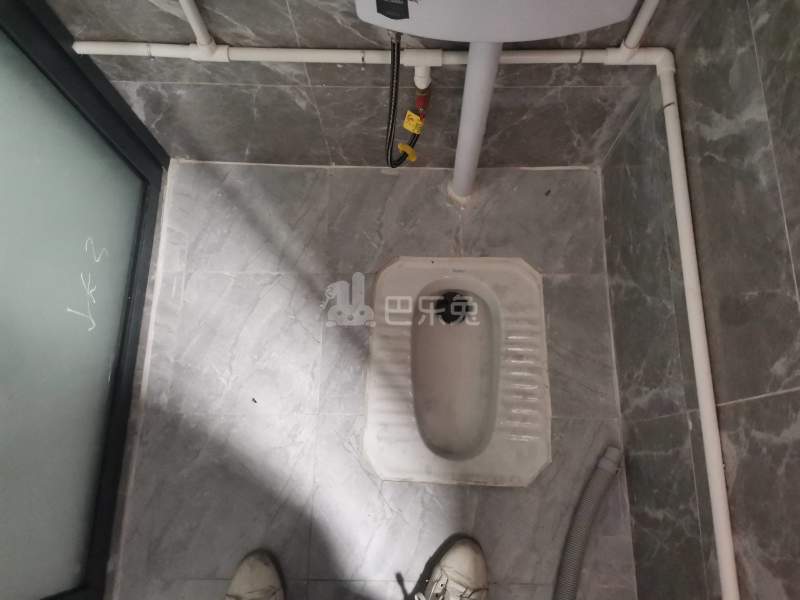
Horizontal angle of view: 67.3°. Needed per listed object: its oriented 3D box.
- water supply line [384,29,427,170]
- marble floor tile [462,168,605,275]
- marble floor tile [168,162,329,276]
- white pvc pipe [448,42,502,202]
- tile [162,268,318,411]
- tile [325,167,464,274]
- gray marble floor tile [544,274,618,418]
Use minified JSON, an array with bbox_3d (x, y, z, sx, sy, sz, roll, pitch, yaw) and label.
[{"bbox_3d":[0.011,-0.324,1.041,0.080,0.425,0.055,1,75,1],"label":"water supply line"},{"bbox_3d":[0.289,-0.172,1.301,0.304,0.010,0.245,1,75,1],"label":"marble floor tile"},{"bbox_3d":[-0.320,-0.178,1.307,0.325,0.010,0.245,1,75,1],"label":"marble floor tile"},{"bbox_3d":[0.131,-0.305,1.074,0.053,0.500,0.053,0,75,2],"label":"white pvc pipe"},{"bbox_3d":[-0.312,0.085,1.235,0.302,0.010,0.300,1,75,1],"label":"tile"},{"bbox_3d":[-0.010,-0.175,1.304,0.294,0.010,0.245,1,75,1],"label":"tile"},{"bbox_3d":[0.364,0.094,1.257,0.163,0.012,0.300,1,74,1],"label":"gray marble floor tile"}]

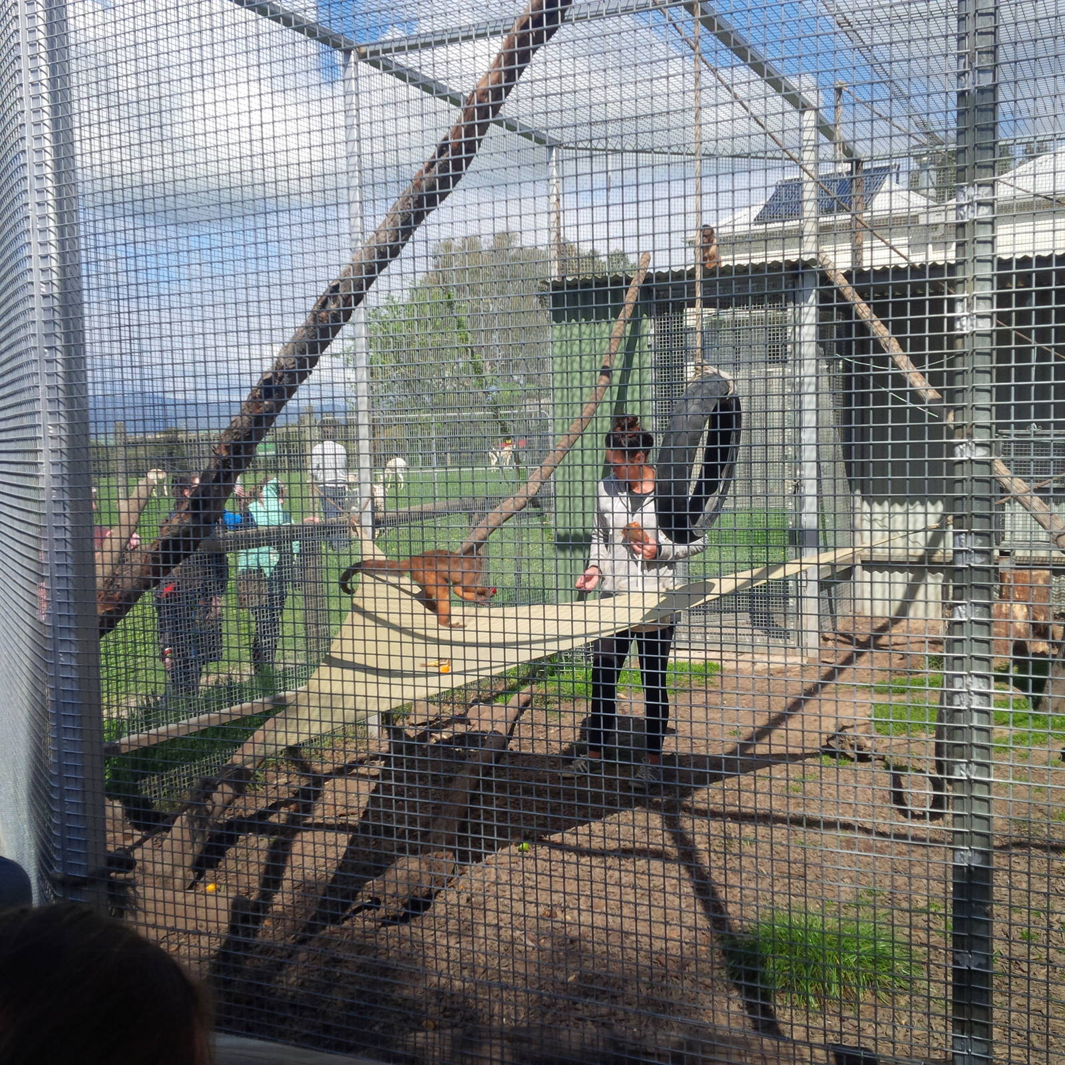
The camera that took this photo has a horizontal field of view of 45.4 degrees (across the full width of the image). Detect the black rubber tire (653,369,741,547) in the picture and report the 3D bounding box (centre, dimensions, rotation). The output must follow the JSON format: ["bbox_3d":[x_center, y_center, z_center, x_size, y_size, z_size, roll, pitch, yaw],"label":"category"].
[{"bbox_3d":[0.590,-0.259,4.500,0.128,0.605,0.605,13,10,23],"label":"black rubber tire"}]

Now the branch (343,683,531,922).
[{"bbox_3d":[-0.243,1.010,5.816,0.320,0.220,3.294,-1,5,8],"label":"branch"}]

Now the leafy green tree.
[{"bbox_3d":[-1.821,-9.317,64.000,13.200,11.400,11.000,-1,5,-2],"label":"leafy green tree"}]

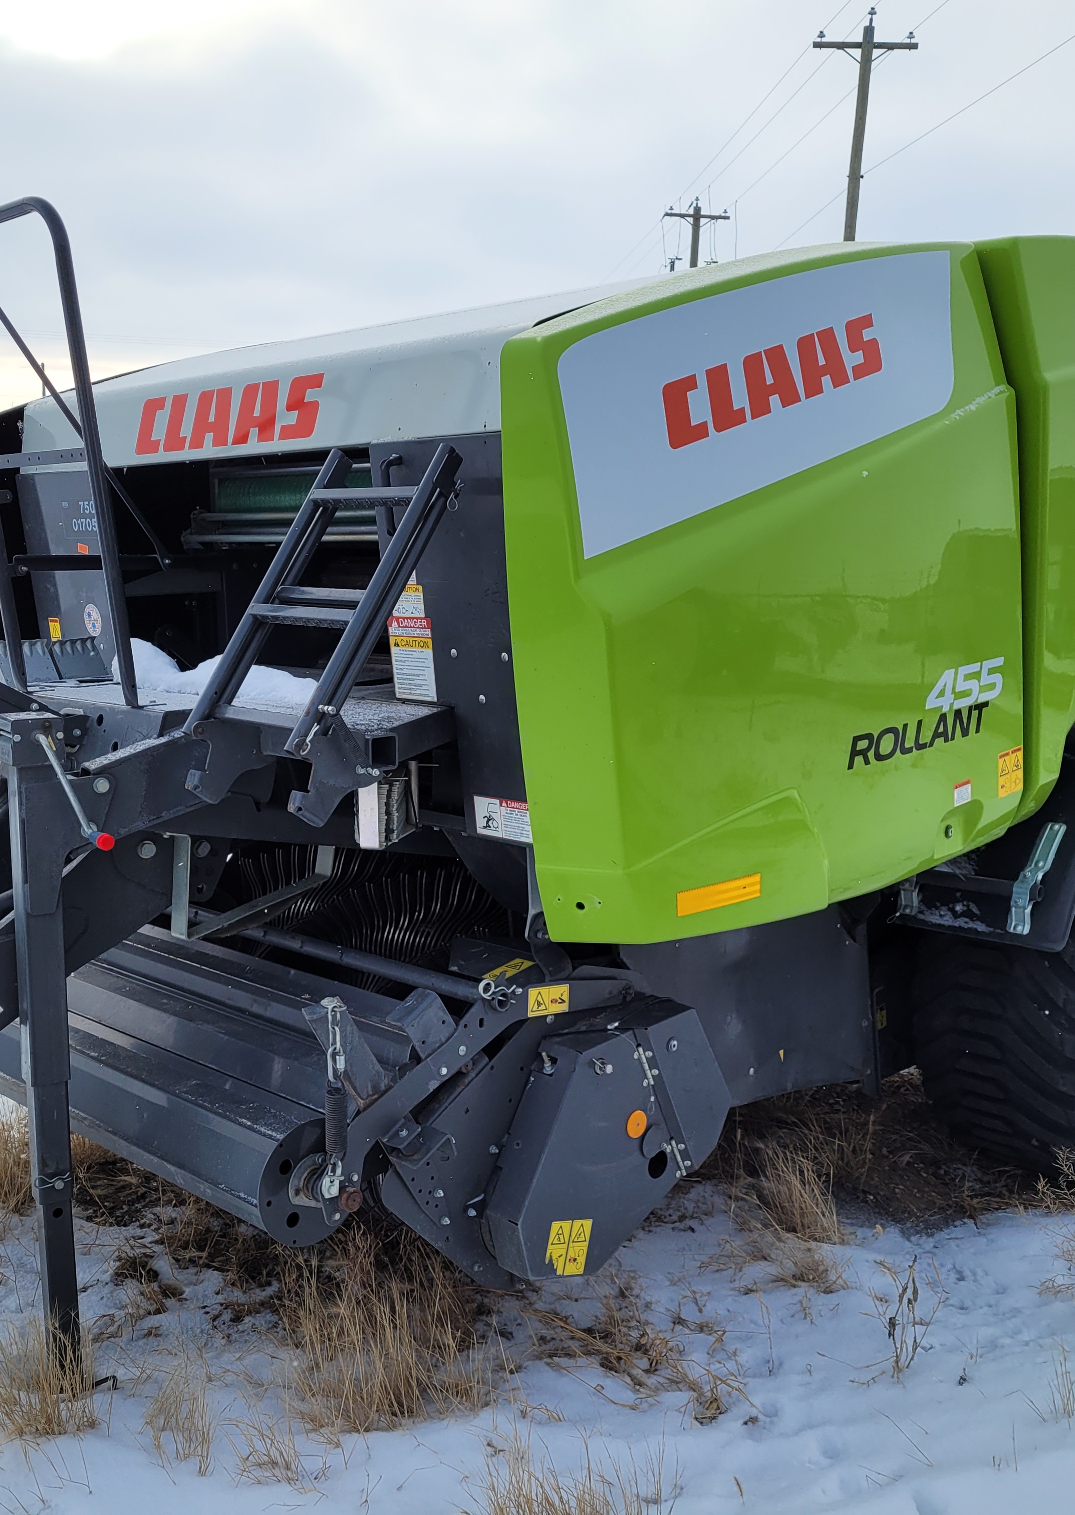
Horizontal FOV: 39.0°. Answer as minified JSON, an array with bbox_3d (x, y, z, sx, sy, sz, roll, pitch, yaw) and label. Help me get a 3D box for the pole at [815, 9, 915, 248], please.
[{"bbox_3d":[6.828,-10.057,33.648,2.350,12.200,0.350,3,11,2],"label":"pole"}]

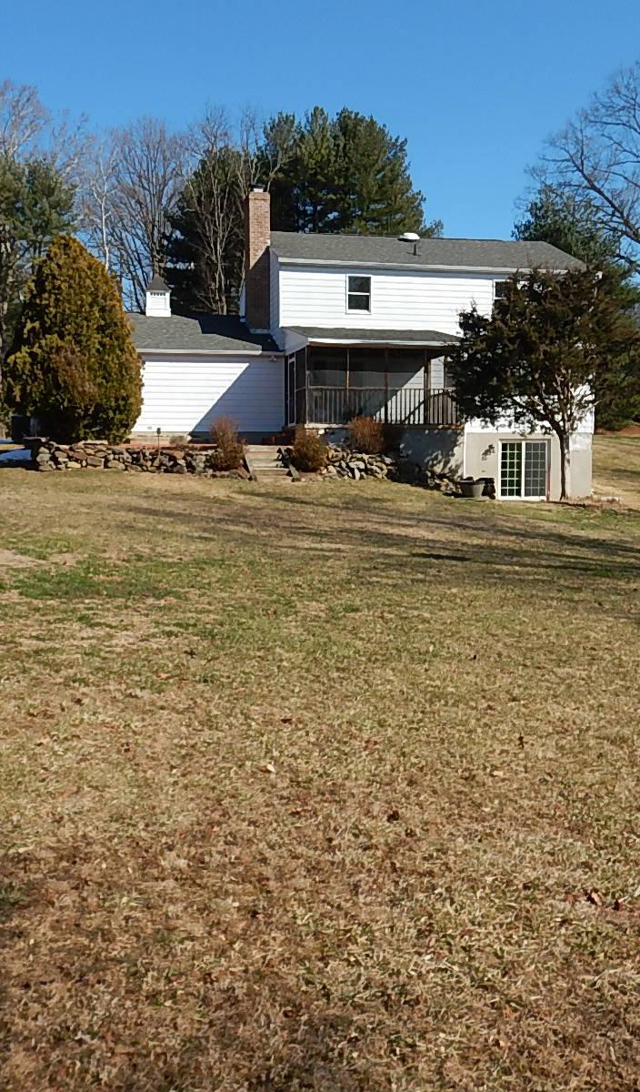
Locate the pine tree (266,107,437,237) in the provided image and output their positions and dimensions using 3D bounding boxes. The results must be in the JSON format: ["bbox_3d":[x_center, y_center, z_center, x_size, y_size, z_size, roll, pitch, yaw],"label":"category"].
[{"bbox_3d":[1.759,-15.162,55.769,9.481,17.456,9.481,0,6,2],"label":"pine tree"}]

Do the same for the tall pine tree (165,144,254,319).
[{"bbox_3d":[-5.743,-14.175,56.962,6.003,16.260,6.003,-1,5,-6],"label":"tall pine tree"}]

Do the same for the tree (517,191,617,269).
[{"bbox_3d":[12.273,-11.127,48.199,5.742,11.378,5.742,1,5,14],"label":"tree"}]

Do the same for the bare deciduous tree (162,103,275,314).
[{"bbox_3d":[-5.026,-13.638,50.987,5.488,16.445,5.488,0,5,-5],"label":"bare deciduous tree"}]

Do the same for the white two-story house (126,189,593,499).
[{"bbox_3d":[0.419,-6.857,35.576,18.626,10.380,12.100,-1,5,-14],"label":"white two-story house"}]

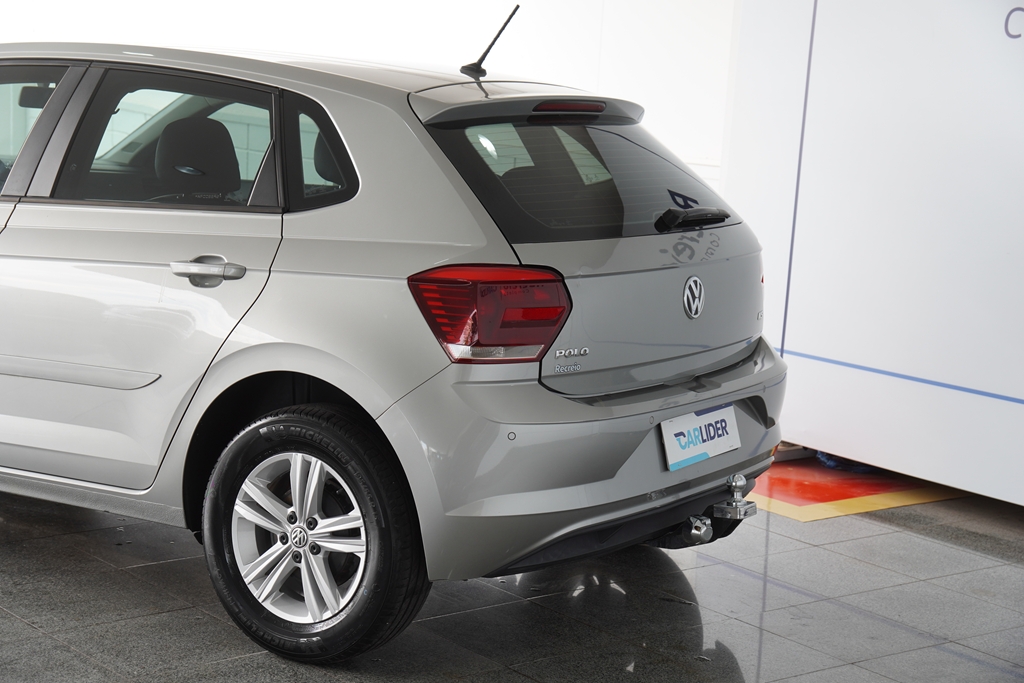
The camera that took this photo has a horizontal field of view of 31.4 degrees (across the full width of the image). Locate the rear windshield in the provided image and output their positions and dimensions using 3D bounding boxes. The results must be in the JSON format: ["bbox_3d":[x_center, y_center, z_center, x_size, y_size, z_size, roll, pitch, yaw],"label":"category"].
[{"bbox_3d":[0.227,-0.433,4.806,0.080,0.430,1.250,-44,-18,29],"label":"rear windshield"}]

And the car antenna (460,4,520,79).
[{"bbox_3d":[-0.063,-0.818,4.952,0.180,0.195,0.045,8,10,32],"label":"car antenna"}]

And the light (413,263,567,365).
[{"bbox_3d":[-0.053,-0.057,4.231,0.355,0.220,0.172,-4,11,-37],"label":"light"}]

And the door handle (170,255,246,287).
[{"bbox_3d":[-0.734,-0.177,4.415,0.240,0.070,0.050,5,9,33],"label":"door handle"}]

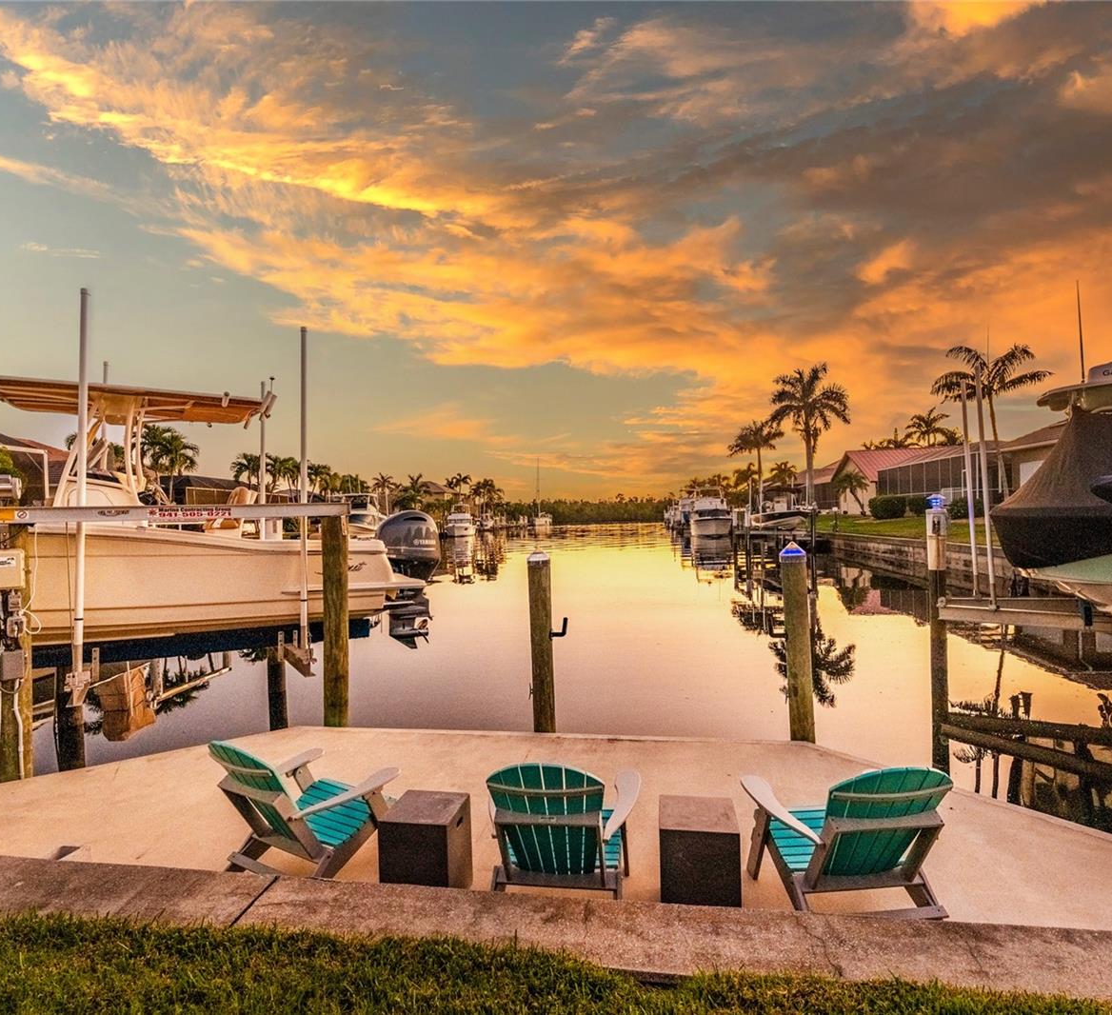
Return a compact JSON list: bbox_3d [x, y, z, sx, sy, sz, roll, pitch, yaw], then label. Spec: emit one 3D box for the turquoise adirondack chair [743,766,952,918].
[{"bbox_3d":[1.501,1.564,2.998,0.845,0.887,0.908,-1,-1,-4],"label":"turquoise adirondack chair"}]

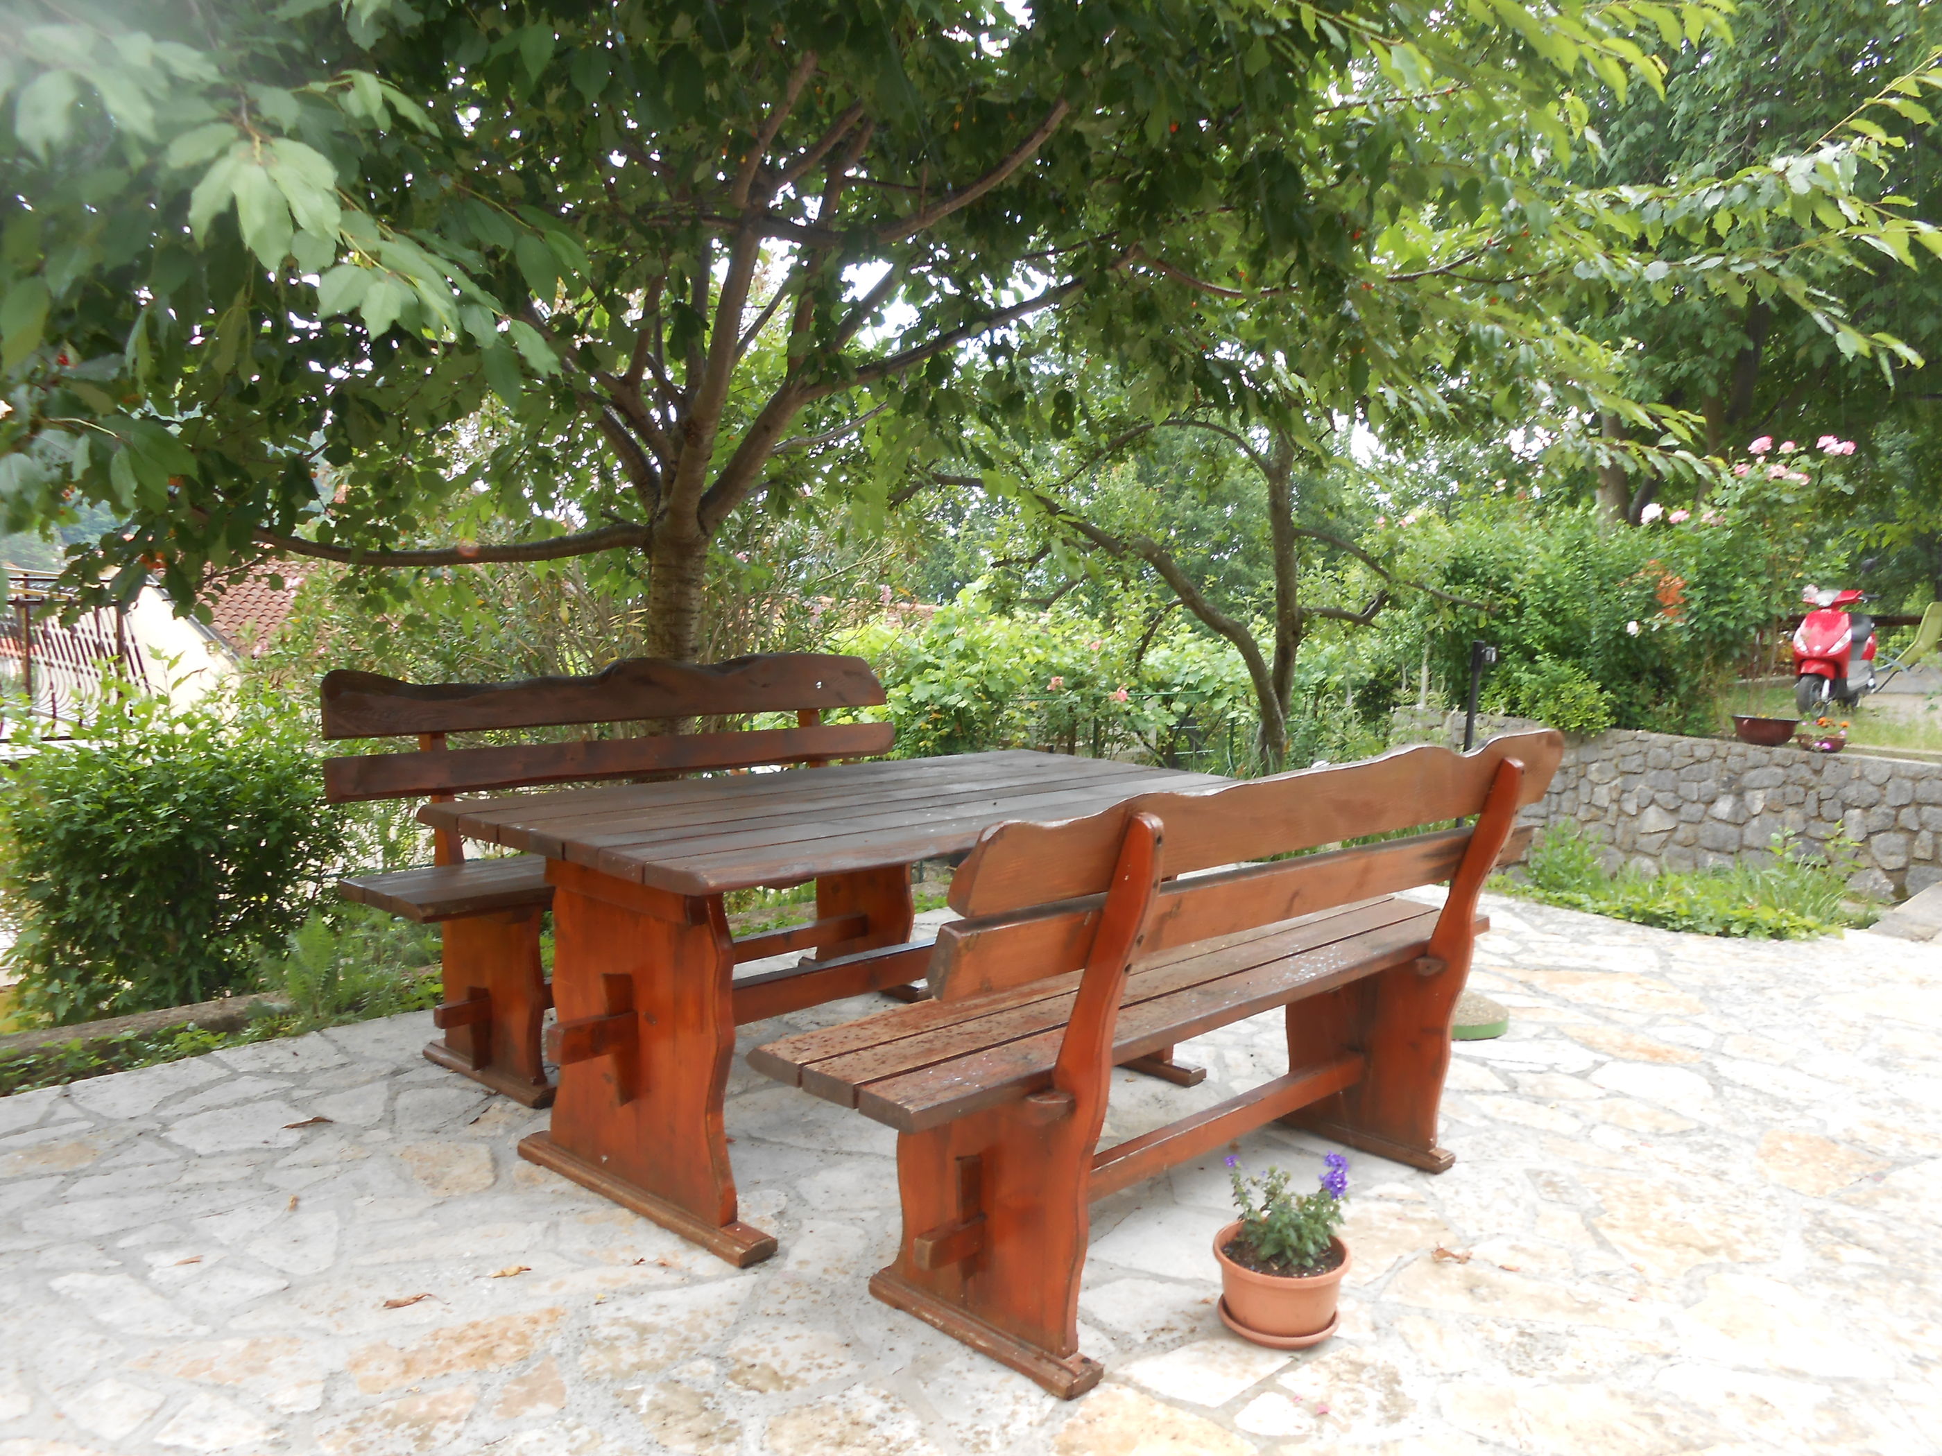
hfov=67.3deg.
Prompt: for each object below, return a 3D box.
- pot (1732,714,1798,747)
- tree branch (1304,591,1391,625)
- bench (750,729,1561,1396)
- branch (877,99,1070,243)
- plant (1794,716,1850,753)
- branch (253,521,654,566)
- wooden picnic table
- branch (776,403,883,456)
[{"bbox_3d":[4.002,0.011,7.350,0.330,0.145,0.320,6,7,28],"label":"pot"},{"bbox_3d":[2.012,-0.645,7.800,0.470,0.170,0.200,3,6,0],"label":"tree branch"},{"bbox_3d":[0.520,0.522,2.868,0.550,0.970,2.120,8,8,42],"label":"bench"},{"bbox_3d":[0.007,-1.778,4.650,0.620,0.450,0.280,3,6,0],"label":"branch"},{"bbox_3d":[4.201,0.034,7.200,0.270,0.165,0.270,6,7,30],"label":"plant"},{"bbox_3d":[-1.715,-0.607,4.800,1.330,0.160,0.220,4,6,11],"label":"branch"},{"bbox_3d":[-0.133,0.538,3.441,0.960,0.760,1.970,8,8,41],"label":"wooden picnic table"},{"bbox_3d":[-0.491,-1.048,5.100,0.410,0.180,0.180,3,6,0],"label":"branch"}]

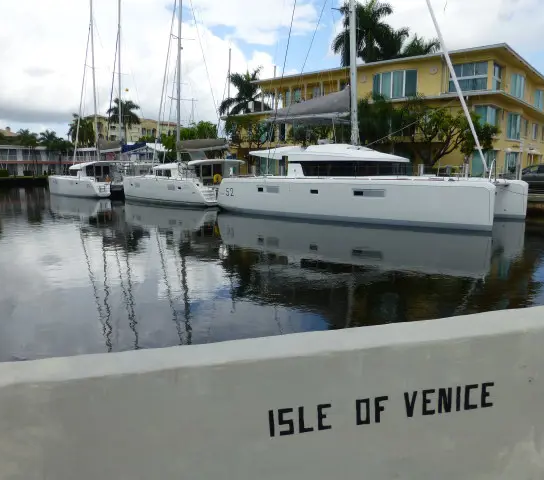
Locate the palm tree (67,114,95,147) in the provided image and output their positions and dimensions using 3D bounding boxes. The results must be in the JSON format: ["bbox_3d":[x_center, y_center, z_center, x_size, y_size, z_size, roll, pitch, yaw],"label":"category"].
[{"bbox_3d":[-45.347,-22.321,106.086,6.600,14.910,6.600,7,11,39],"label":"palm tree"}]

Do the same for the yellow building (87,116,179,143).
[{"bbox_3d":[-47.010,-28.245,138.954,16.000,17.050,29.000,7,11,39],"label":"yellow building"}]

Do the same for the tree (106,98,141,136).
[{"bbox_3d":[-33.504,-23.057,101.300,7.300,17.860,7.300,7,11,39],"label":"tree"}]

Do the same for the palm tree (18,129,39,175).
[{"bbox_3d":[-47.118,-16.876,86.697,4.200,9.570,4.200,7,11,39],"label":"palm tree"}]

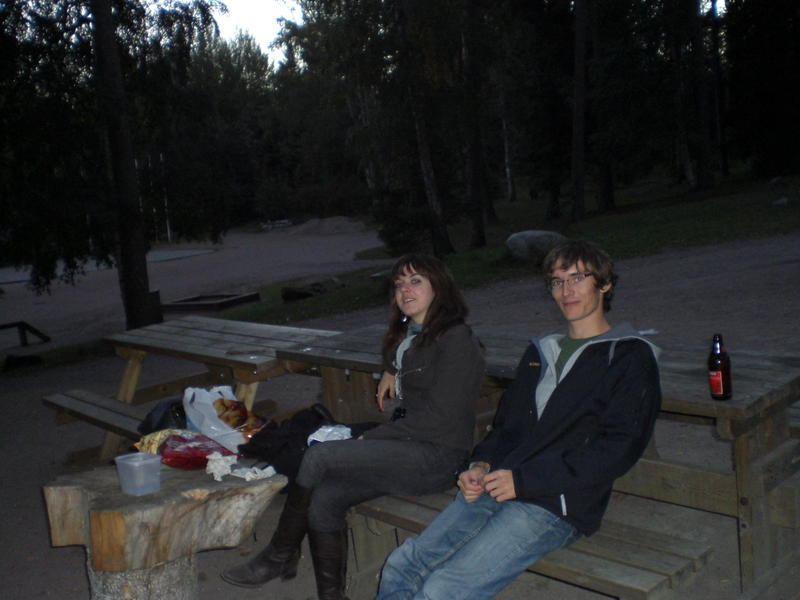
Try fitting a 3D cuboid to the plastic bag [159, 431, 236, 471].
[{"bbox_3d":[-0.797,0.590,3.440,0.270,0.095,0.170,-5,7,0],"label":"plastic bag"}]

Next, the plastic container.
[{"bbox_3d":[-0.943,0.628,3.170,0.123,0.122,0.117,2,10,40],"label":"plastic container"}]

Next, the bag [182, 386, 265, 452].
[{"bbox_3d":[-0.726,0.494,3.600,0.300,0.240,0.190,-5,7,0],"label":"bag"}]

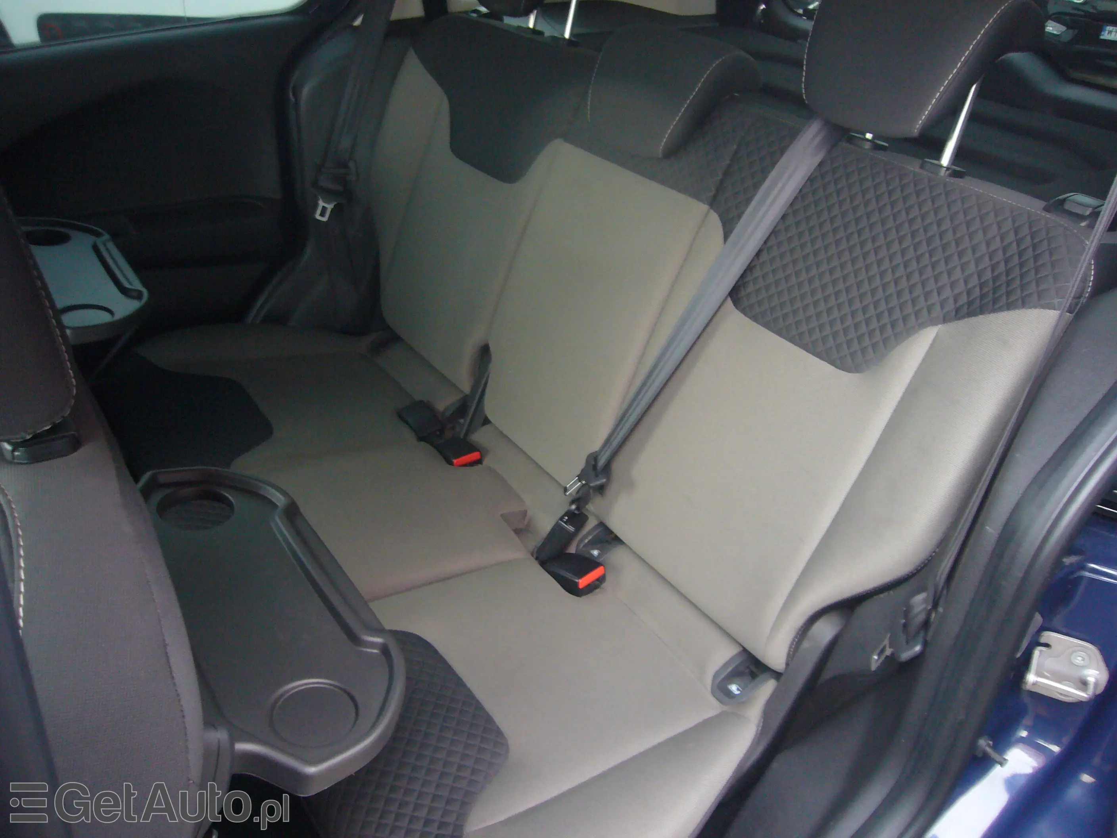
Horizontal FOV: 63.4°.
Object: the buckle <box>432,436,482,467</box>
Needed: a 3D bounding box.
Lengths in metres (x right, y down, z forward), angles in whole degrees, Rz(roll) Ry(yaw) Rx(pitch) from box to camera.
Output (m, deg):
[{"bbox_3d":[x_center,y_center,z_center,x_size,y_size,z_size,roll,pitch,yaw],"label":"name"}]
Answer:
[{"bbox_3d":[-0.154,0.057,1.398,0.047,0.025,0.064,-17,28,-27],"label":"buckle"}]

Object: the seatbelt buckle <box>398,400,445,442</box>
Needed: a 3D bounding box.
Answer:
[{"bbox_3d":[-0.220,0.005,1.442,0.046,0.023,0.064,-27,53,-37],"label":"seatbelt buckle"}]

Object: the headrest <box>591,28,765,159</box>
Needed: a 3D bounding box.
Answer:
[{"bbox_3d":[0.159,-0.452,1.264,0.165,0.165,0.195,3,27,-42],"label":"headrest"}]

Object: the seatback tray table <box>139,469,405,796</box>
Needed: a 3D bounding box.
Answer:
[{"bbox_3d":[-0.244,0.149,0.740,0.160,0.032,0.375,-16,39,-32],"label":"seatback tray table"}]

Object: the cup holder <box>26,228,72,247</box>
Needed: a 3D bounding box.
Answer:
[{"bbox_3d":[-0.733,-0.252,1.292,0.067,0.020,0.067,-16,39,-32],"label":"cup holder"}]

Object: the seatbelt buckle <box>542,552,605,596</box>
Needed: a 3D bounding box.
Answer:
[{"bbox_3d":[0.020,0.202,1.175,0.067,0.026,0.046,13,26,44],"label":"seatbelt buckle"}]

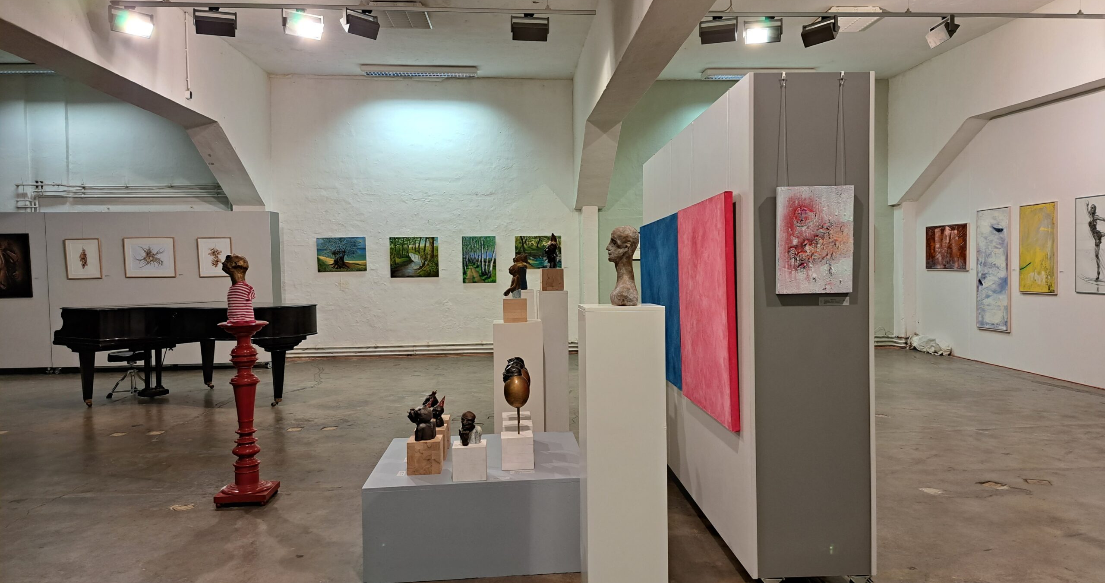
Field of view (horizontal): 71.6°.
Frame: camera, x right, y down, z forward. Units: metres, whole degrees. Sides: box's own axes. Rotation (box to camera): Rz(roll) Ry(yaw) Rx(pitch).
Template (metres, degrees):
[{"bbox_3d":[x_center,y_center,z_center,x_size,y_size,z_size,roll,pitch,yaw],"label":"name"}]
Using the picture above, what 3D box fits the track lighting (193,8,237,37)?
[{"bbox_3d":[-3.217,-2.569,7.321,0.368,0.235,0.170,-1,2,-20],"label":"track lighting"}]

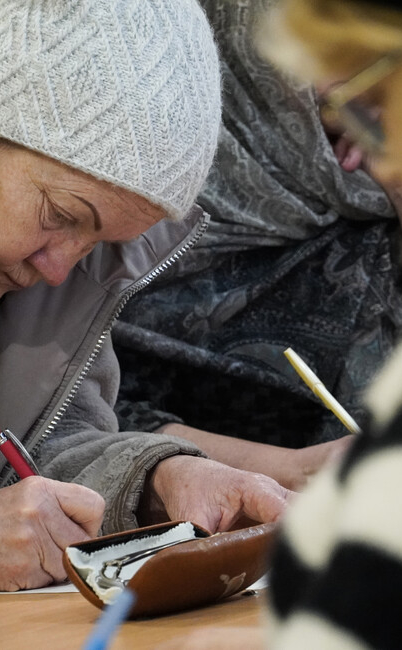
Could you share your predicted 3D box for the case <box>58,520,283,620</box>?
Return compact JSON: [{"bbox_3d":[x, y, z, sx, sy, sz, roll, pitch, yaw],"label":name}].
[{"bbox_3d":[-0.014,0.181,3.570,0.093,0.055,0.162,8,11,44],"label":"case"}]

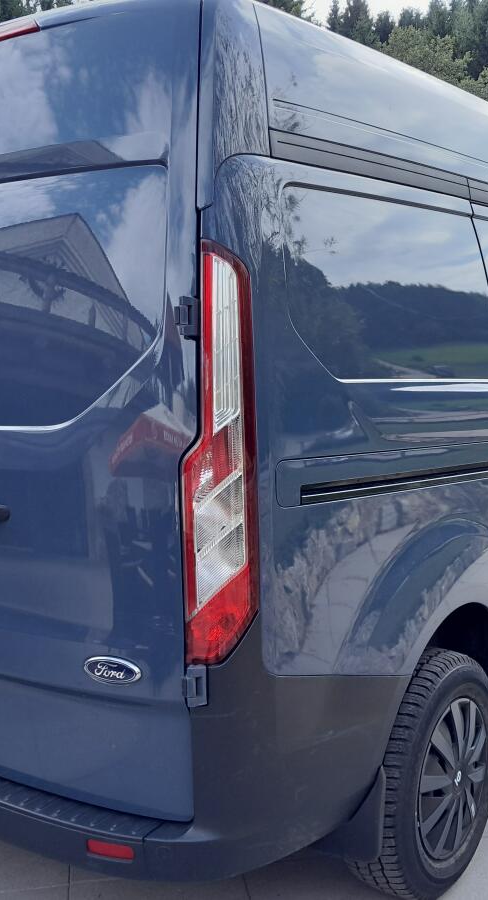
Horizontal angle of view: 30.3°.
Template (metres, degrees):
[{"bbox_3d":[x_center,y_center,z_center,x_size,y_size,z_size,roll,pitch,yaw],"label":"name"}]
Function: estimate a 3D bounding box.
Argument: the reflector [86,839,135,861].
[{"bbox_3d":[-0.284,0.842,1.894,0.125,0.040,0.020,2,8,28],"label":"reflector"}]

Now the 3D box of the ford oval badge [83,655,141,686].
[{"bbox_3d":[-0.271,0.456,1.860,0.146,0.057,0.012,2,8,31],"label":"ford oval badge"}]

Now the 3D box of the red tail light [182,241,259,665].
[{"bbox_3d":[-0.047,0.009,1.740,0.135,0.800,0.115,4,5,38],"label":"red tail light"}]

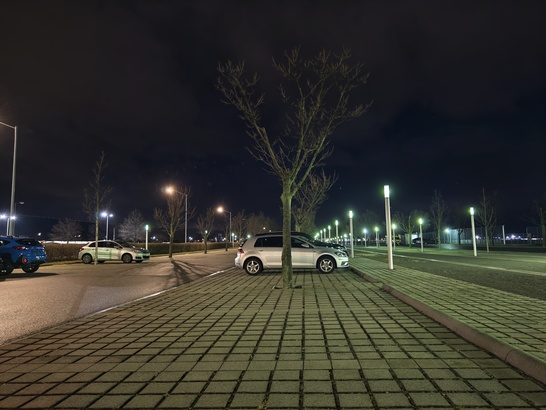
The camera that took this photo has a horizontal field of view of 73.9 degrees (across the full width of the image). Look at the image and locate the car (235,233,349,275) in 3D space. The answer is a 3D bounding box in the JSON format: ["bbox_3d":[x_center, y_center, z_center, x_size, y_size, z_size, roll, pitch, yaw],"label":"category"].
[{"bbox_3d":[0.706,1.836,13.877,4.260,1.460,1.820,-1,-6,2],"label":"car"}]

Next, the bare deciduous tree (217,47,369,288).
[{"bbox_3d":[0.568,-1.014,9.406,3.950,6.200,3.900,-2,-6,5],"label":"bare deciduous tree"}]

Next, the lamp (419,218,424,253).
[{"bbox_3d":[13.109,2.705,31.956,0.180,2.950,0.180,-2,-6,5],"label":"lamp"}]

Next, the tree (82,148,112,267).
[{"bbox_3d":[-10.267,0.084,21.260,1.750,6.850,1.750,-2,-6,5],"label":"tree"}]

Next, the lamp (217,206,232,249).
[{"bbox_3d":[-11.269,5.878,86.604,2.800,9.300,0.400,-2,-6,5],"label":"lamp"}]

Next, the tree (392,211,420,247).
[{"bbox_3d":[22.258,3.918,60.334,5.000,6.300,5.000,-2,-6,5],"label":"tree"}]

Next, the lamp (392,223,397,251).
[{"bbox_3d":[13.950,3.715,41.756,0.180,2.950,0.180,-2,-6,5],"label":"lamp"}]

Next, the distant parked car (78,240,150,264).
[{"bbox_3d":[-10.064,2.967,23.334,4.330,1.490,1.790,-2,-6,5],"label":"distant parked car"}]

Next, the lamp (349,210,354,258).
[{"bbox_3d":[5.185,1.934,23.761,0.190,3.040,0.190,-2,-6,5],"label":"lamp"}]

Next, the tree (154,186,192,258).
[{"bbox_3d":[-9.047,1.576,32.939,3.400,6.400,3.400,-2,-6,5],"label":"tree"}]

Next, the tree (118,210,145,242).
[{"bbox_3d":[-23.856,4.500,61.381,4.600,7.200,4.600,-2,-6,5],"label":"tree"}]

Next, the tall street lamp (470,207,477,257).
[{"bbox_3d":[12.193,1.628,22.006,0.180,2.950,0.180,-2,-6,5],"label":"tall street lamp"}]

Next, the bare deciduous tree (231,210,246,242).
[{"bbox_3d":[-5.980,4.667,65.371,2.900,7.000,2.900,-2,-6,5],"label":"bare deciduous tree"}]

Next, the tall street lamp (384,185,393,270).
[{"bbox_3d":[4.092,0.782,12.806,0.180,2.950,0.180,-2,-6,5],"label":"tall street lamp"}]

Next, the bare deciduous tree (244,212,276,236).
[{"bbox_3d":[-2.832,5.854,80.408,6.600,7.700,6.600,-2,-6,5],"label":"bare deciduous tree"}]

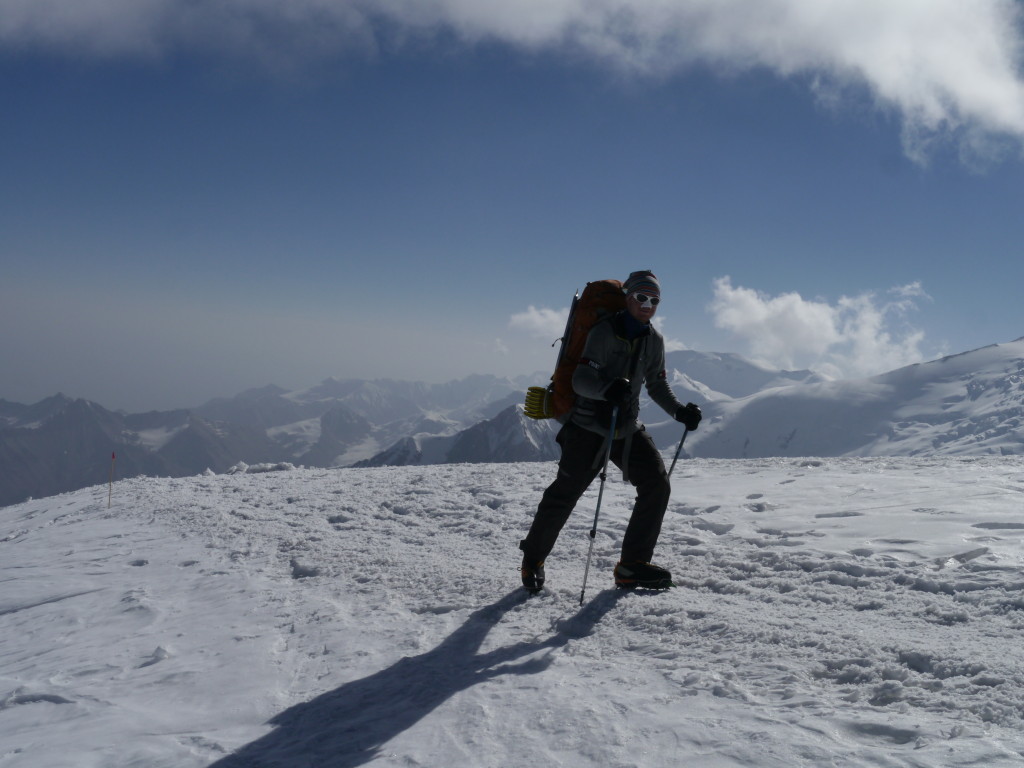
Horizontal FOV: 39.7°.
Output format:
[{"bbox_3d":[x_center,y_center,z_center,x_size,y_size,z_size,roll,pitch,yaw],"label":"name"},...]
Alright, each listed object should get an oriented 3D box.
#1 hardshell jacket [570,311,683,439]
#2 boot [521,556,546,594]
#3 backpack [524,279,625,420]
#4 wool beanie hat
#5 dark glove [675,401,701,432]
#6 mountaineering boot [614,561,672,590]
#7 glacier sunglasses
[{"bbox_3d":[0.597,-0.045,7.470,0.500,0.640,0.360,0,15,-41],"label":"hardshell jacket"},{"bbox_3d":[0.116,1.008,7.470,0.120,0.200,0.300,0,1,-9],"label":"boot"},{"bbox_3d":[0.376,-0.181,7.680,0.380,0.700,0.340,2,17,-46],"label":"backpack"},{"bbox_3d":[0.670,-0.519,7.400,0.180,0.155,0.210,10,12,-33],"label":"wool beanie hat"},{"bbox_3d":[0.926,0.176,7.450,0.140,0.150,0.115,1,2,41],"label":"dark glove"},{"bbox_3d":[0.699,1.008,7.550,0.310,0.180,0.120,0,2,18],"label":"mountaineering boot"},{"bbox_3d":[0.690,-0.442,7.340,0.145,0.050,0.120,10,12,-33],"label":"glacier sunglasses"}]

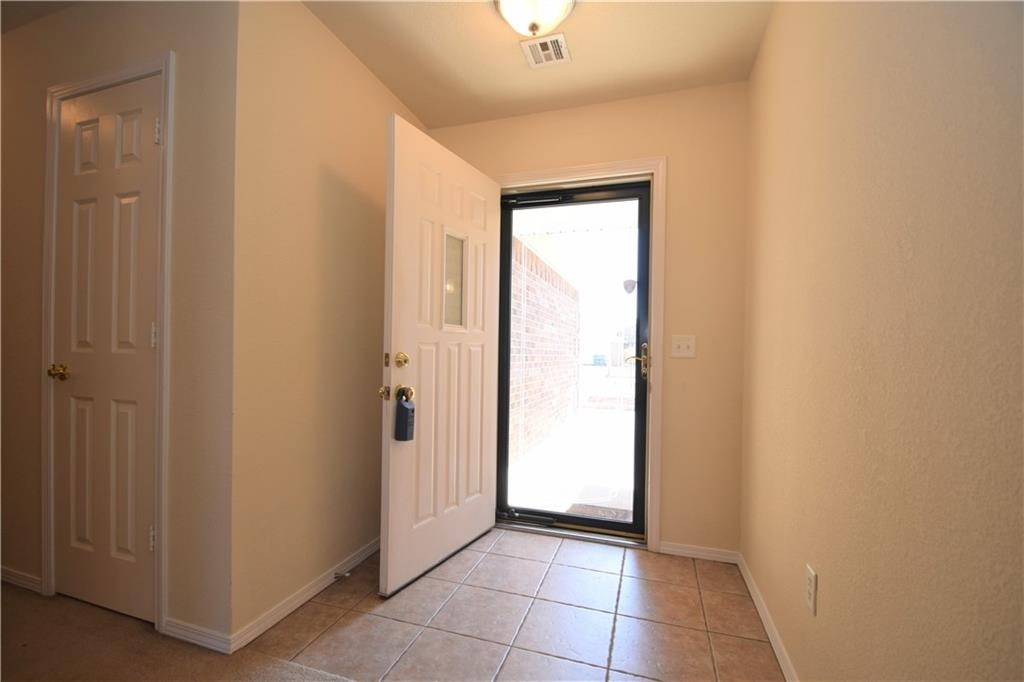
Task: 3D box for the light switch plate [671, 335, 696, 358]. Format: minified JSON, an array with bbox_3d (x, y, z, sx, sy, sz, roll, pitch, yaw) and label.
[{"bbox_3d":[0.912,0.030,2.262,0.116,0.114,0.008,0,-1,18],"label":"light switch plate"}]

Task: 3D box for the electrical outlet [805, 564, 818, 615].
[{"bbox_3d":[0.857,0.713,1.220,0.008,0.114,0.070,0,-1,18],"label":"electrical outlet"}]

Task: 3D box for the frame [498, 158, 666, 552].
[{"bbox_3d":[0.327,0.064,2.502,1.060,2.112,0.130,0,-1,18],"label":"frame"}]

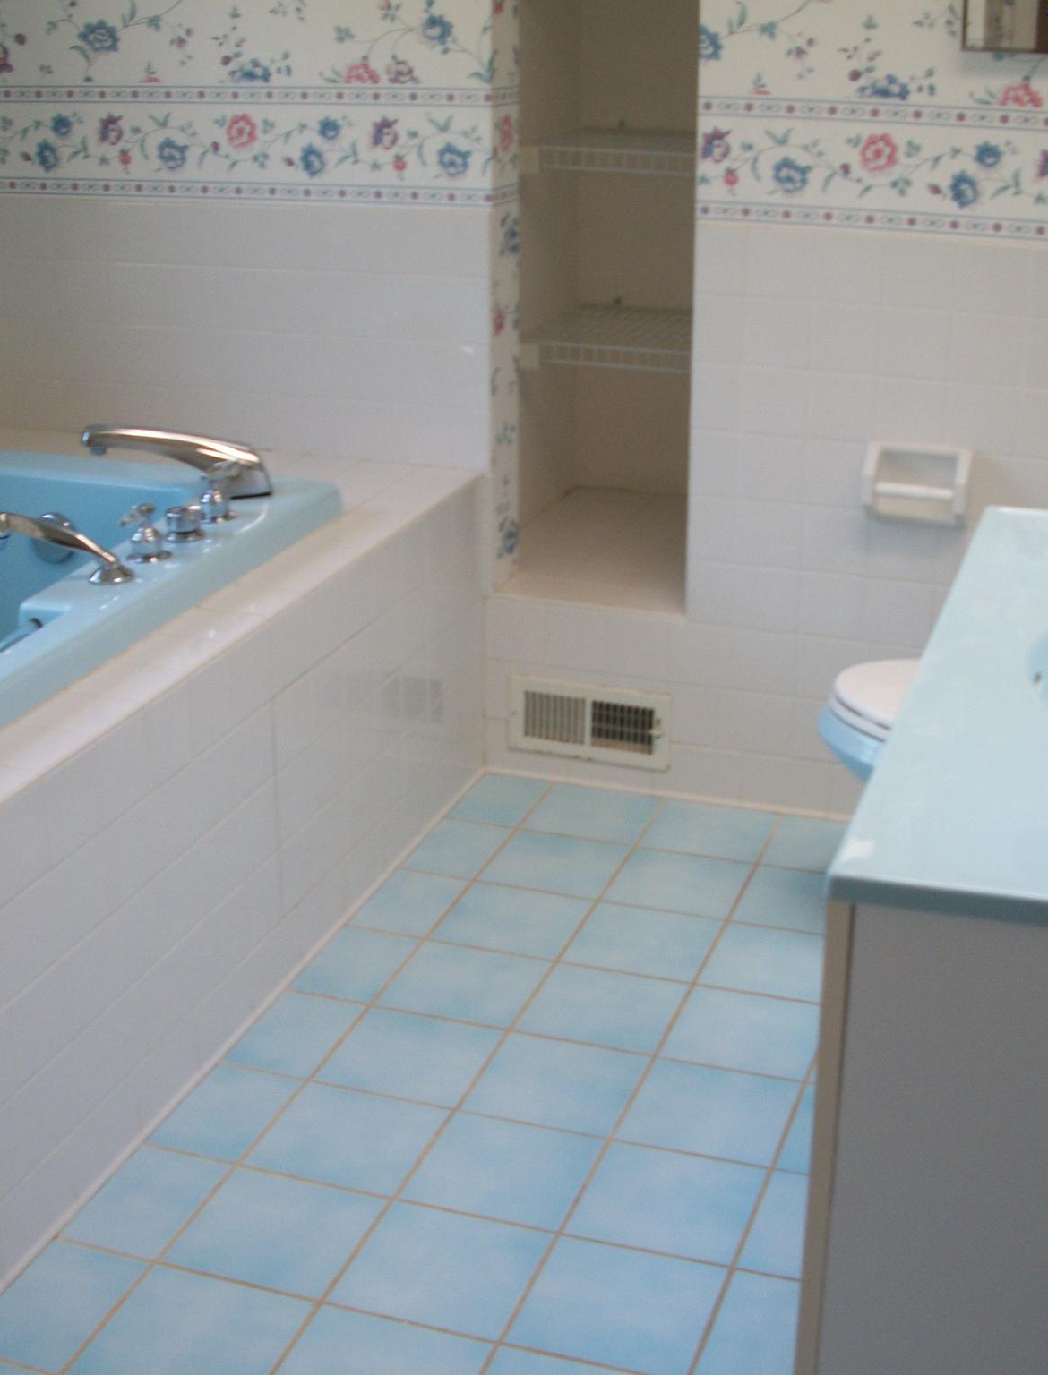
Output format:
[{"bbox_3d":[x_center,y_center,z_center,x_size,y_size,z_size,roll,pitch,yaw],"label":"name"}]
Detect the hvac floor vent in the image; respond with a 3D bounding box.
[{"bbox_3d":[0.109,0.065,3.205,0.293,0.142,0.020,7,22,18],"label":"hvac floor vent"}]

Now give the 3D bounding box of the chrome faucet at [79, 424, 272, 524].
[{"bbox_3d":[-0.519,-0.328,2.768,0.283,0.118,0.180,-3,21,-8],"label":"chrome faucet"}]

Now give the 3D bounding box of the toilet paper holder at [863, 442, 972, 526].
[{"bbox_3d":[0.604,-0.302,2.851,0.157,0.124,0.070,7,22,18],"label":"toilet paper holder"}]

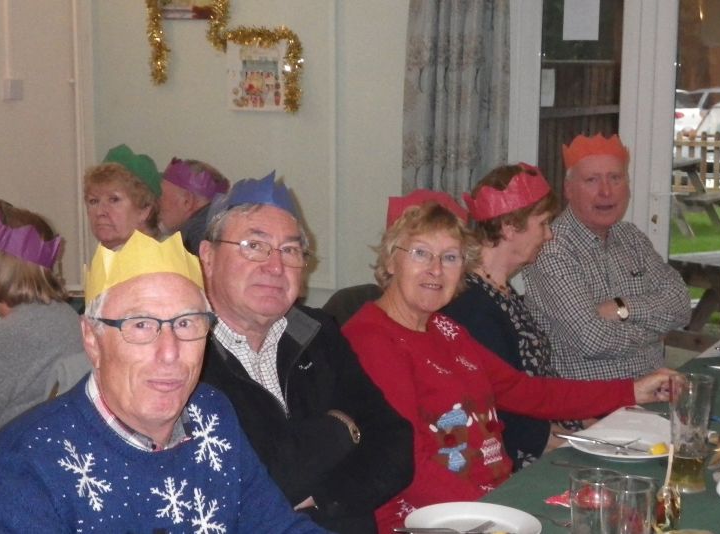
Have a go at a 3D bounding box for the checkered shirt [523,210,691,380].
[{"bbox_3d":[0.650,0.113,3.369,0.470,0.530,0.310,-2,9,-17],"label":"checkered shirt"}]

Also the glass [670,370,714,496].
[{"bbox_3d":[0.585,0.295,2.268,0.078,0.195,0.078,0,8,0],"label":"glass"}]

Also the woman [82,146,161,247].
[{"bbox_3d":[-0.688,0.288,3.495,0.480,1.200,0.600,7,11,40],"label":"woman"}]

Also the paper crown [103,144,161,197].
[{"bbox_3d":[-0.609,-0.260,3.500,0.165,0.110,0.175,24,-9,11],"label":"paper crown"}]

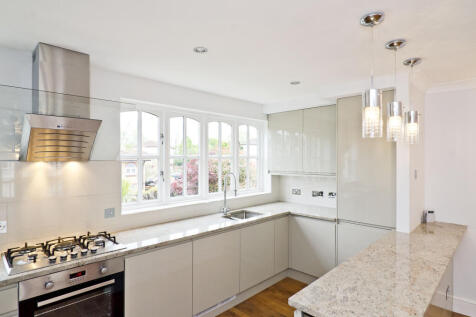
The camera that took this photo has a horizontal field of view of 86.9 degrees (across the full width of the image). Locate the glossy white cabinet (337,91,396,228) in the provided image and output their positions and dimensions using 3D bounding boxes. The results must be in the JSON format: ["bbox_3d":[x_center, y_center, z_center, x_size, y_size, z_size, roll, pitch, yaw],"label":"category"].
[{"bbox_3d":[1.531,0.008,2.838,0.570,1.357,0.580,0,0,-43],"label":"glossy white cabinet"}]

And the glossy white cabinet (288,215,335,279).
[{"bbox_3d":[1.108,1.100,3.285,0.570,0.697,0.652,0,0,-43],"label":"glossy white cabinet"}]

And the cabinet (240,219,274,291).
[{"bbox_3d":[0.051,1.100,3.124,0.589,0.692,0.560,0,0,-43],"label":"cabinet"}]

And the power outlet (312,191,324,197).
[{"bbox_3d":[1.161,0.520,3.653,0.015,0.081,0.170,0,0,-43],"label":"power outlet"}]

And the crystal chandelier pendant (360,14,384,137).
[{"bbox_3d":[0.798,-0.474,1.492,0.130,0.723,0.130,0,0,-43],"label":"crystal chandelier pendant"}]

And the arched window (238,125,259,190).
[{"bbox_3d":[0.157,-0.004,3.842,0.425,0.980,0.070,0,0,-43],"label":"arched window"}]

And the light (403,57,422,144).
[{"bbox_3d":[1.496,-0.474,2.159,0.130,0.723,0.130,0,0,-43],"label":"light"}]

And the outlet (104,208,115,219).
[{"bbox_3d":[-1.192,0.513,2.342,0.087,0.087,0.015,0,0,-43],"label":"outlet"}]

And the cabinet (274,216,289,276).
[{"bbox_3d":[0.374,1.100,3.429,0.300,0.692,0.560,0,0,-43],"label":"cabinet"}]

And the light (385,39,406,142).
[{"bbox_3d":[1.155,-0.474,1.836,0.130,0.723,0.130,0,0,-43],"label":"light"}]

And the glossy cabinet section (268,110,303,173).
[{"bbox_3d":[0.828,-0.235,3.852,0.340,0.880,0.615,0,-1,-43],"label":"glossy cabinet section"}]

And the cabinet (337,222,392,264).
[{"bbox_3d":[1.533,1.076,2.835,0.570,0.742,0.580,0,0,-43],"label":"cabinet"}]

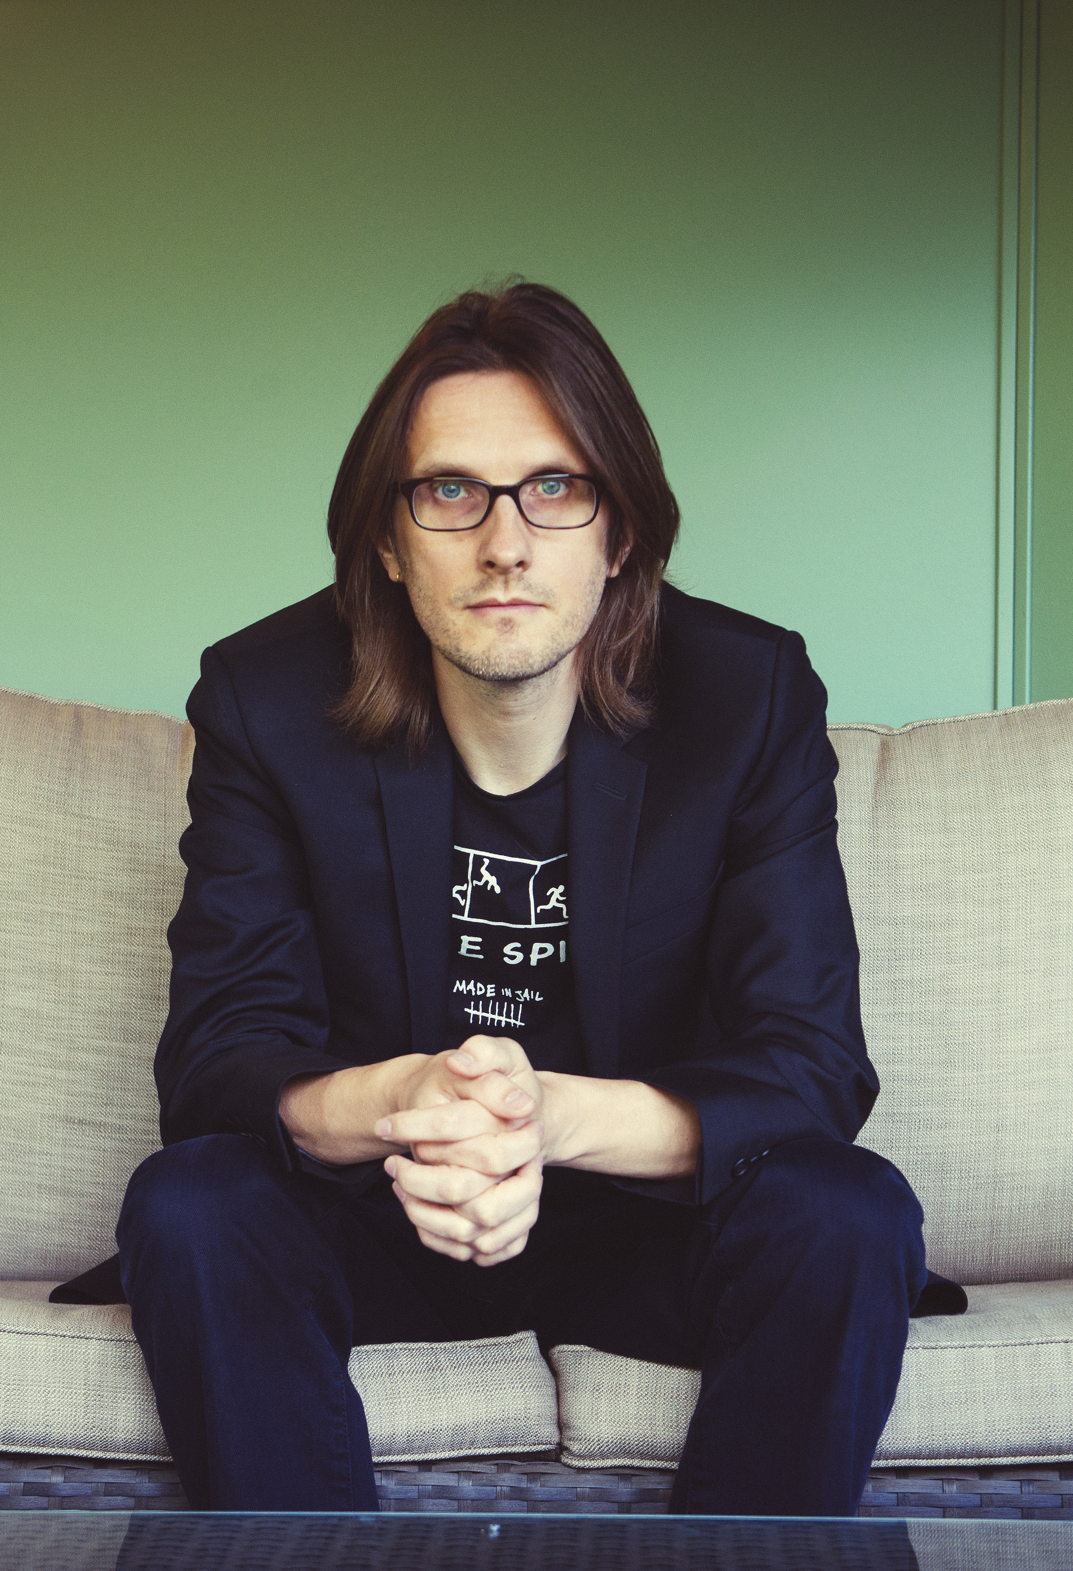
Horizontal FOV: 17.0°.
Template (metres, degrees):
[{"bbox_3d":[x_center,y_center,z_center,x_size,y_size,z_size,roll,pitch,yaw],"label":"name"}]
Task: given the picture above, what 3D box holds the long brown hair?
[{"bbox_3d":[-0.021,-0.180,2.430,0.235,0.315,0.225,-1,-1,0],"label":"long brown hair"}]

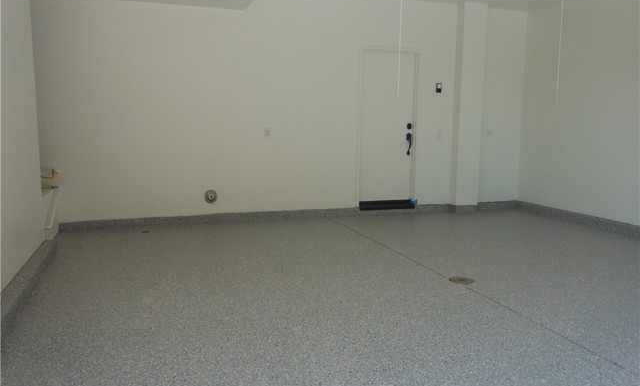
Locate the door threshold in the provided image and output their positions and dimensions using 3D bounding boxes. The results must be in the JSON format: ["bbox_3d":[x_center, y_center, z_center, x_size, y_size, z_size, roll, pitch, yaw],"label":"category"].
[{"bbox_3d":[0.943,0.172,7.273,0.845,0.110,0.130,-2,8,-20],"label":"door threshold"}]

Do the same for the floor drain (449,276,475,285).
[{"bbox_3d":[1.184,0.735,4.329,0.205,0.015,0.205,1,8,0],"label":"floor drain"}]

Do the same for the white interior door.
[{"bbox_3d":[0.923,-0.907,7.189,0.850,2.030,0.055,-2,8,-20],"label":"white interior door"}]

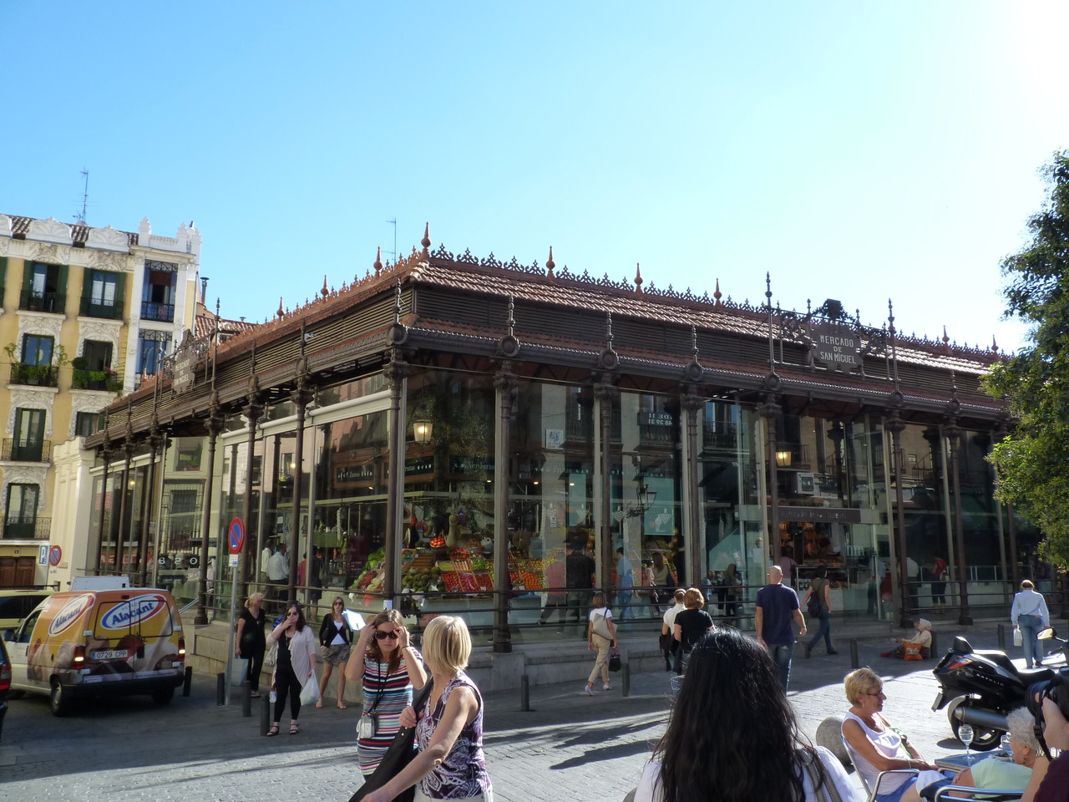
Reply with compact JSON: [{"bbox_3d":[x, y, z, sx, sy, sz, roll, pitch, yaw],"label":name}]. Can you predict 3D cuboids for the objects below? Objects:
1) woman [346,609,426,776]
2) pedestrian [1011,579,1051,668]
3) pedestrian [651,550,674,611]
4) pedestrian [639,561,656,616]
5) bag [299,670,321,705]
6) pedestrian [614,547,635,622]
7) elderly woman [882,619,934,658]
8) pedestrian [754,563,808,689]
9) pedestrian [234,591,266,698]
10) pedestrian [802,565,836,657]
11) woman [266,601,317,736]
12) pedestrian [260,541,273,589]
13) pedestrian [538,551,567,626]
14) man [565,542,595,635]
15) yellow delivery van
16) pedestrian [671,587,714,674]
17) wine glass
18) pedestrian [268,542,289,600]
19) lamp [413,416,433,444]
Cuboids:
[{"bbox_3d":[-0.879,2.086,4.914,0.500,1.660,0.380,-1,-9,6],"label":"woman"},{"bbox_3d":[8.893,3.997,14.930,0.600,1.559,0.420,-6,-12,30],"label":"pedestrian"},{"bbox_3d":[2.881,4.226,18.851,0.470,1.591,0.340,2,-10,-11],"label":"pedestrian"},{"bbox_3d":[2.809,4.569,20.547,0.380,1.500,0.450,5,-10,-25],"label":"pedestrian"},{"bbox_3d":[-2.910,3.716,10.800,0.250,0.430,0.160,3,-10,-16],"label":"bag"},{"bbox_3d":[2.077,4.249,19.292,0.400,1.710,0.480,-5,-11,30],"label":"pedestrian"},{"bbox_3d":[7.008,4.449,15.713,1.000,0.770,0.520,-4,-11,24],"label":"elderly woman"},{"bbox_3d":[3.248,3.087,11.048,0.660,1.790,0.420,0,-9,3],"label":"pedestrian"},{"bbox_3d":[-4.710,4.029,13.852,0.500,1.650,0.360,7,-12,-36],"label":"pedestrian"},{"bbox_3d":[5.294,3.864,15.524,0.520,1.680,0.520,8,-12,-41],"label":"pedestrian"},{"bbox_3d":[-3.086,3.369,10.573,0.620,1.633,0.420,0,-10,-2],"label":"woman"},{"bbox_3d":[-6.260,4.129,19.500,0.350,1.750,0.480,8,-12,-41],"label":"pedestrian"},{"bbox_3d":[0.413,4.275,19.166,0.520,1.670,0.480,-4,-11,26],"label":"pedestrian"},{"bbox_3d":[0.869,3.584,15.918,0.550,1.833,0.360,3,-11,-17],"label":"man"},{"bbox_3d":[-7.597,4.086,14.164,4.130,1.850,1.760,-9,-14,43],"label":"yellow delivery van"},{"bbox_3d":[1.843,2.941,9.481,0.500,1.600,0.320,-1,-10,7],"label":"pedestrian"},{"bbox_3d":[2.428,1.923,4.696,0.085,0.181,0.085,0,-10,0],"label":"wine glass"},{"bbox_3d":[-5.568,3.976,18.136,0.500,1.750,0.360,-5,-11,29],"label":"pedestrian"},{"bbox_3d":[-1.984,0.513,14.840,0.350,0.480,0.350,-5,-12,29],"label":"lamp"}]

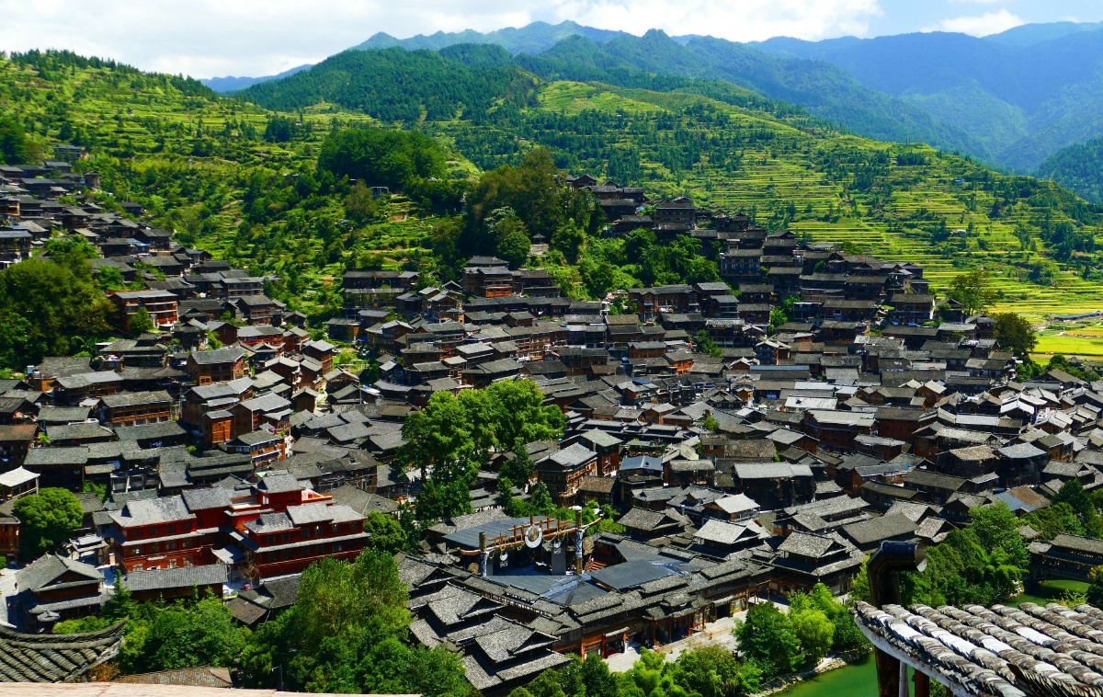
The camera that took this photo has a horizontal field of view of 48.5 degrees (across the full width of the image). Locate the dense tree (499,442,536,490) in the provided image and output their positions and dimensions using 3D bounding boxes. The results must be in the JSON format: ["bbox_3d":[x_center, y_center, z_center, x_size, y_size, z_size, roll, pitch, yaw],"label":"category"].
[{"bbox_3d":[-9.480,32.650,337.000,10.000,13.360,9.500,-1,7,-2],"label":"dense tree"}]

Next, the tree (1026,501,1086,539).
[{"bbox_3d":[116.230,40.290,282.000,13.000,9.800,11.500,0,8,0],"label":"tree"}]

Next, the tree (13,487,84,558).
[{"bbox_3d":[-111.700,39.270,272.000,15.300,16.990,14.500,-3,8,-23],"label":"tree"}]

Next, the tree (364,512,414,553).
[{"bbox_3d":[-35.480,40.450,265.000,10.000,11.500,10.000,0,8,0],"label":"tree"}]

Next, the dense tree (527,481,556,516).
[{"bbox_3d":[-2.700,38.470,313.000,7.300,9.010,7.000,0,7,-1],"label":"dense tree"}]

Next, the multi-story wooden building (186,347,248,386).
[{"bbox_3d":[-93.230,5.240,341.000,14.000,9.300,9.000,-3,9,-20],"label":"multi-story wooden building"}]

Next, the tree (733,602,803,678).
[{"bbox_3d":[37.250,50.010,210.000,11.800,12.500,11.500,0,8,0],"label":"tree"}]

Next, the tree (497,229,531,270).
[{"bbox_3d":[-15.430,-40.460,508.000,14.300,17.630,13.500,-1,7,-2],"label":"tree"}]

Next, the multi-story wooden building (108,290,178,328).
[{"bbox_3d":[-129.070,-12.080,388.000,18.000,10.800,12.000,-7,10,-40],"label":"multi-story wooden building"}]

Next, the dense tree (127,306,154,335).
[{"bbox_3d":[-126.260,-8.620,377.000,7.800,8.300,7.500,0,8,0],"label":"dense tree"}]

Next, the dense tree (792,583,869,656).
[{"bbox_3d":[50.540,48.910,222.000,13.300,11.750,10.500,1,8,13],"label":"dense tree"}]

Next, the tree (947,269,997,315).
[{"bbox_3d":[147.560,-19.030,430.000,16.500,17.000,15.500,0,8,0],"label":"tree"}]

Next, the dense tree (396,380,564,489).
[{"bbox_3d":[-20.350,23.010,350.000,46.000,26.120,28.000,-1,7,-3],"label":"dense tree"}]

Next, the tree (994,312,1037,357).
[{"bbox_3d":[198.670,-5.100,525.000,18.500,20.740,18.000,3,8,21],"label":"tree"}]

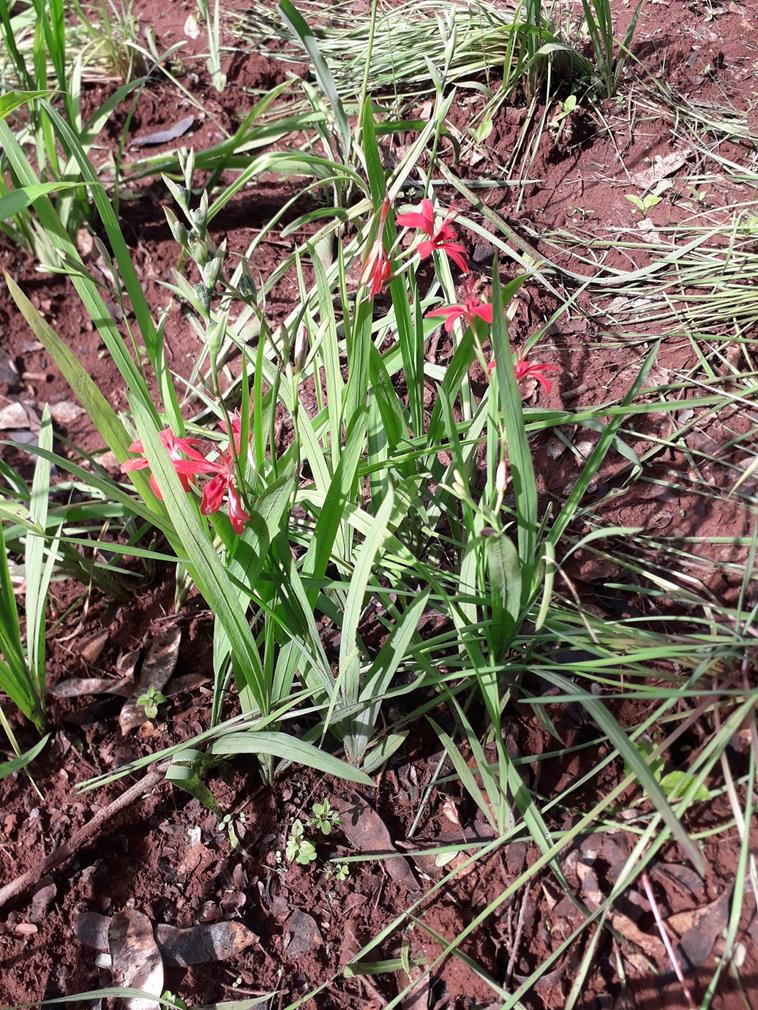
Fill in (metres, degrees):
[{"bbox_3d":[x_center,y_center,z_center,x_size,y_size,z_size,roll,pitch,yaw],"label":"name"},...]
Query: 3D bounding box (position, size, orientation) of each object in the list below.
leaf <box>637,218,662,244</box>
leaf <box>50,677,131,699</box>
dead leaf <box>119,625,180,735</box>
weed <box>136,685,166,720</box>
[{"bbox_3d":[0.377,-0.381,1.096,0.022,0.012,0.058,-11,51,-9],"label":"leaf"},{"bbox_3d":[-0.237,0.150,0.646,0.064,0.014,0.019,-5,50,-4],"label":"leaf"},{"bbox_3d":[-0.188,0.143,0.650,0.026,0.020,0.094,11,51,9],"label":"dead leaf"},{"bbox_3d":[-0.183,0.160,0.634,0.024,0.018,0.022,0,50,0],"label":"weed"}]

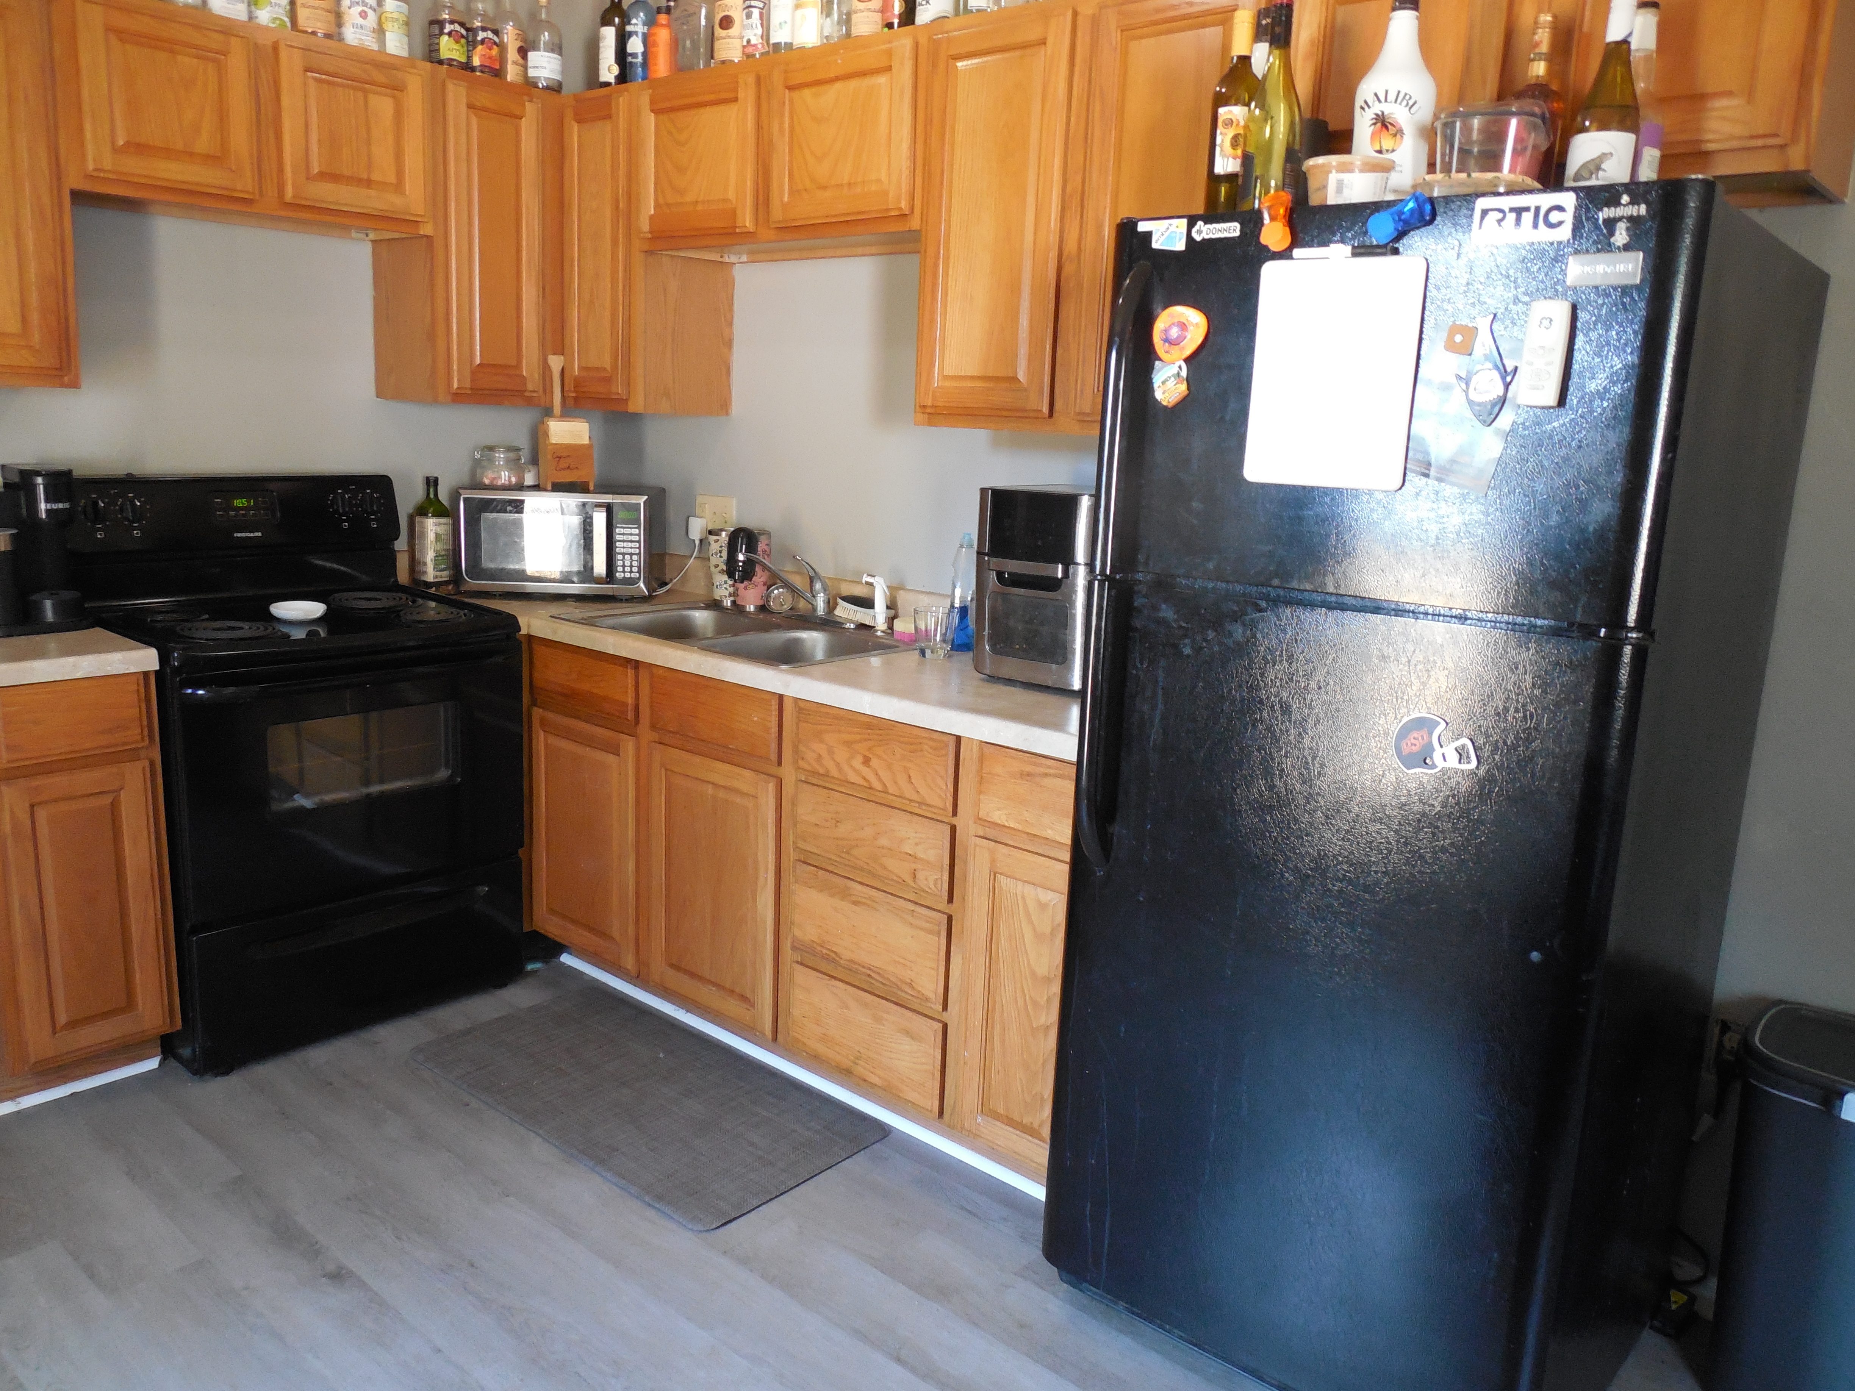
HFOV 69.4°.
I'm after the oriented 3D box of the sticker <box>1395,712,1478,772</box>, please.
[{"bbox_3d":[0.642,0.063,1.691,0.107,0.075,0.004,-3,5,42],"label":"sticker"}]

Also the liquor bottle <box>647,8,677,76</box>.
[{"bbox_3d":[-0.639,-1.555,3.238,0.072,0.190,0.070,1,12,-6],"label":"liquor bottle"}]

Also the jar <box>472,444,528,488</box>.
[{"bbox_3d":[-1.131,-0.611,3.556,0.128,0.112,0.120,-1,12,-18],"label":"jar"}]

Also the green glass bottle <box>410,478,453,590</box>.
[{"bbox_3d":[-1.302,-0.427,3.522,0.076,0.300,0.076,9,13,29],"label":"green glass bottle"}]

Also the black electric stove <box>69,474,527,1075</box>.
[{"bbox_3d":[-1.439,0.116,3.111,0.690,1.203,0.760,12,15,39],"label":"black electric stove"}]

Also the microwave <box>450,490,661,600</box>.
[{"bbox_3d":[-0.964,-0.415,3.591,0.470,0.272,0.384,2,12,-5],"label":"microwave"}]

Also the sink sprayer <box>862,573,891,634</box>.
[{"bbox_3d":[-0.117,-0.213,3.130,0.067,0.138,0.044,1,12,-8],"label":"sink sprayer"}]

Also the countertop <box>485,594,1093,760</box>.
[{"bbox_3d":[-0.362,-0.125,3.110,2.270,0.042,0.640,12,15,39],"label":"countertop"}]

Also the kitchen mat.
[{"bbox_3d":[-0.606,0.823,2.806,1.000,0.014,0.495,12,15,37],"label":"kitchen mat"}]

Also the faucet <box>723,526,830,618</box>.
[{"bbox_3d":[-0.359,-0.300,3.296,0.265,0.212,0.090,2,12,-4],"label":"faucet"}]

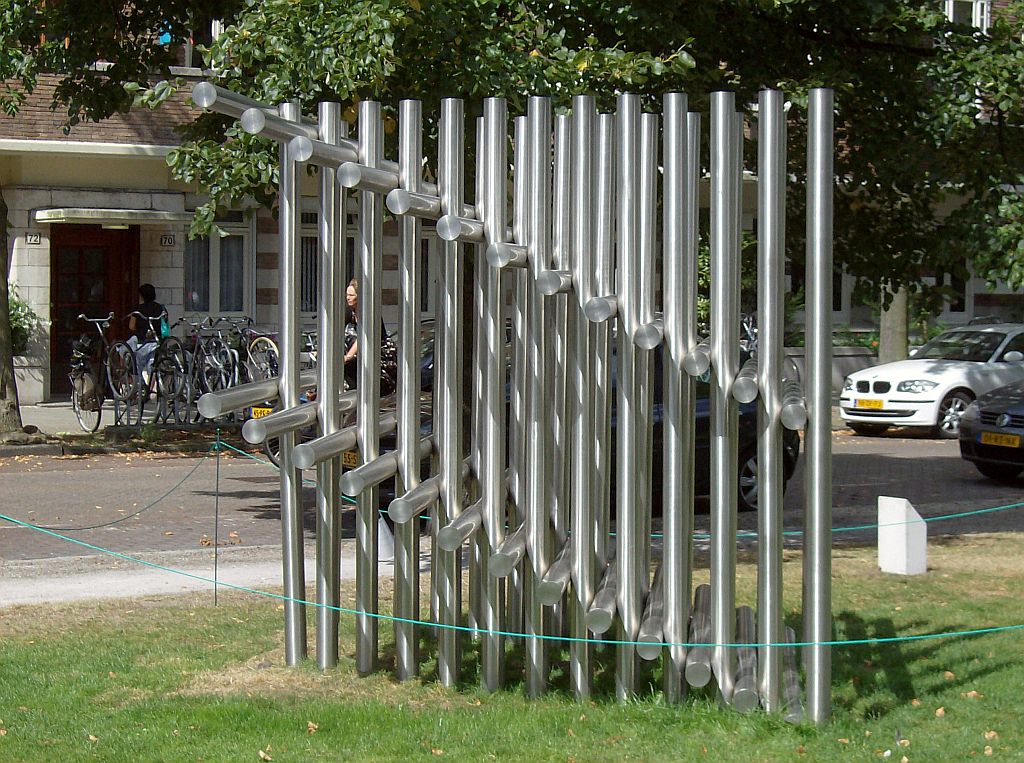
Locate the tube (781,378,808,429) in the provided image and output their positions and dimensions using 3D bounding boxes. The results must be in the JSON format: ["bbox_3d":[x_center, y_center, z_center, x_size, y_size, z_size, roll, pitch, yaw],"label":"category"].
[{"bbox_3d":[1.248,0.084,11.343,0.102,0.102,2.500,0,3,5],"label":"tube"}]

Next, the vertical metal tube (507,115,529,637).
[{"bbox_3d":[0.050,-0.015,13.943,0.114,2.904,0.114,1,3,0],"label":"vertical metal tube"}]

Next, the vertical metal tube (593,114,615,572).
[{"bbox_3d":[0.416,0.008,11.800,0.102,2.530,0.102,1,2,5],"label":"vertical metal tube"}]

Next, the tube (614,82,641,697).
[{"bbox_3d":[0.501,0.071,10.832,0.102,2.629,0.102,1,3,5],"label":"tube"}]

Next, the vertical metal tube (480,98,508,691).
[{"bbox_3d":[-0.078,0.058,11.202,0.102,2.660,0.102,1,3,5],"label":"vertical metal tube"}]

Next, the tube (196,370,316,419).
[{"bbox_3d":[-1.103,0.038,11.343,0.102,0.102,2.500,0,3,5],"label":"tube"}]

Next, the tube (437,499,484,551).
[{"bbox_3d":[-0.135,0.661,12.971,0.114,0.114,2.915,1,3,6],"label":"tube"}]

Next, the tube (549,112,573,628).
[{"bbox_3d":[0.251,-0.009,12.215,0.100,2.570,0.100,0,3,5],"label":"tube"}]

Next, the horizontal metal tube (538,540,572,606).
[{"bbox_3d":[0.322,0.910,12.951,0.114,0.114,2.915,1,3,6],"label":"horizontal metal tube"}]

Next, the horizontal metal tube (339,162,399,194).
[{"bbox_3d":[-0.594,-1.009,12.927,0.114,0.114,2.915,1,3,6],"label":"horizontal metal tube"}]

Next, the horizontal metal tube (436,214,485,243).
[{"bbox_3d":[-0.144,-0.692,11.652,0.102,0.102,2.550,1,3,5],"label":"horizontal metal tube"}]

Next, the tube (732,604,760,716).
[{"bbox_3d":[1.077,1.264,11.591,0.102,0.102,2.550,1,3,5],"label":"tube"}]

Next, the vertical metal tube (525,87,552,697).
[{"bbox_3d":[0.112,0.069,10.620,0.102,2.530,0.102,0,2,5],"label":"vertical metal tube"}]

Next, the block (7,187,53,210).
[{"bbox_3d":[-6.579,-2.470,34.063,0.656,0.297,0.250,-1,3,-32],"label":"block"}]

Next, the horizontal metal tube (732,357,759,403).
[{"bbox_3d":[1.042,-0.029,11.184,0.100,0.100,2.500,0,3,5],"label":"horizontal metal tube"}]

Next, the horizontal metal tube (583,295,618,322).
[{"bbox_3d":[0.465,-0.349,11.343,0.102,0.102,2.500,0,3,5],"label":"horizontal metal tube"}]

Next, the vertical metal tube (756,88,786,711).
[{"bbox_3d":[1.081,0.082,10.465,0.102,2.605,0.102,1,3,5],"label":"vertical metal tube"}]

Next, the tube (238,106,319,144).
[{"bbox_3d":[-0.928,-1.108,11.343,0.102,0.102,2.500,0,3,5],"label":"tube"}]

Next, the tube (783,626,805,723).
[{"bbox_3d":[1.247,1.314,11.235,0.100,0.100,2.500,0,3,5],"label":"tube"}]

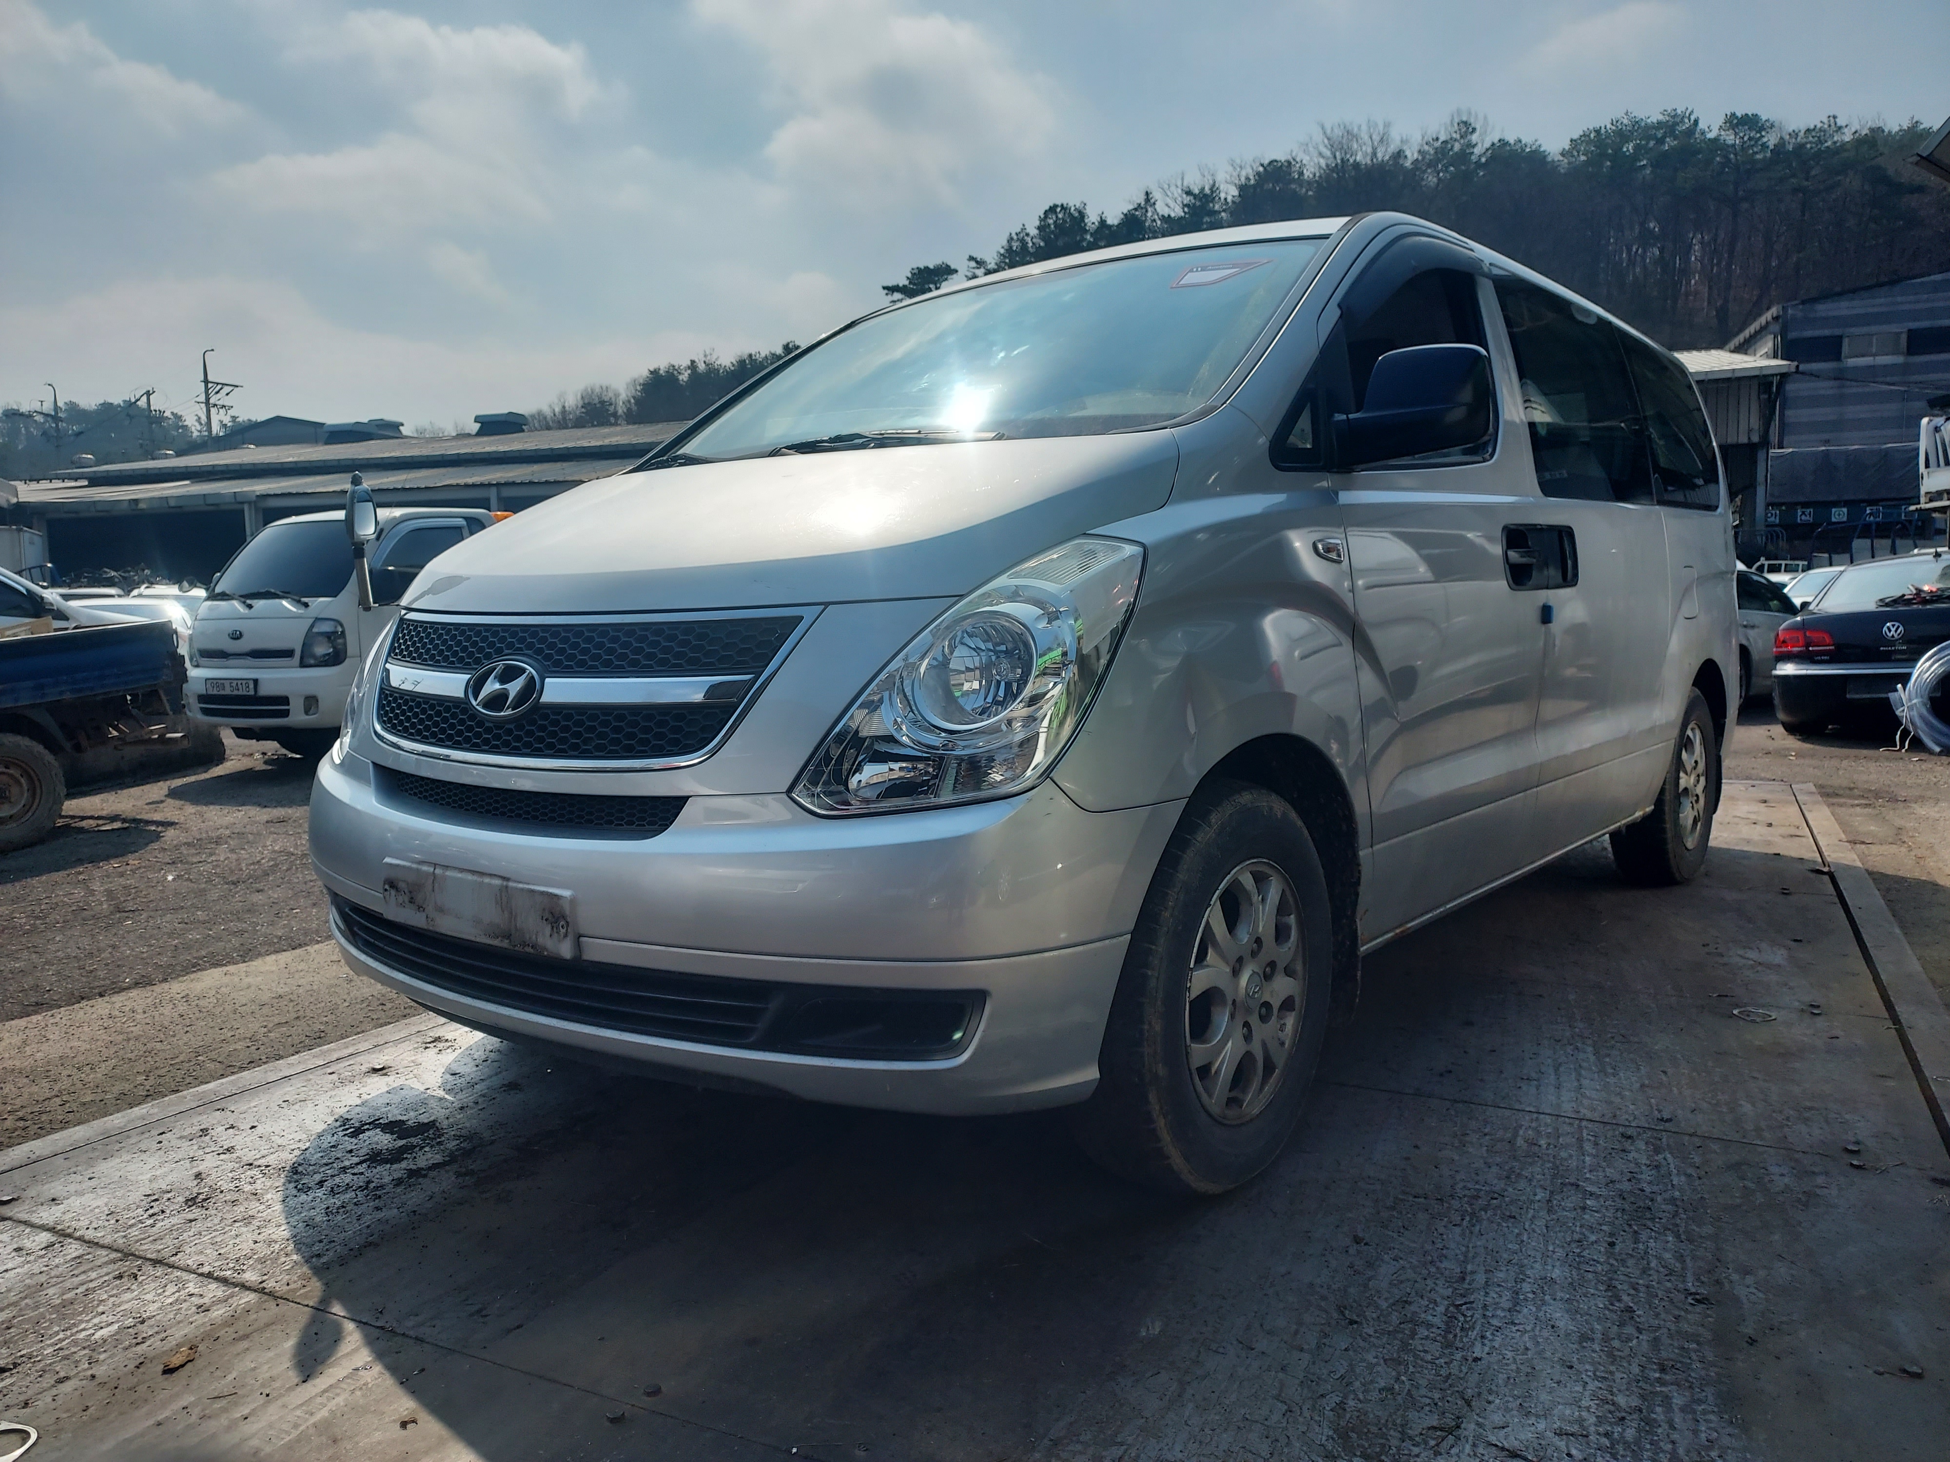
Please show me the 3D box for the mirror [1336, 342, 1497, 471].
[{"bbox_3d":[0.776,-0.567,2.373,0.245,0.205,0.160,3,6,40],"label":"mirror"}]

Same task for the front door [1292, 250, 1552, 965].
[{"bbox_3d":[0.942,-0.368,2.942,0.260,1.530,1.330,3,6,40],"label":"front door"}]

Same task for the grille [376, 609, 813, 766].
[{"bbox_3d":[-0.732,-0.080,2.270,1.200,0.255,0.190,3,6,40],"label":"grille"}]

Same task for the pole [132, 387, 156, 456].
[{"bbox_3d":[-41.447,-11.002,68.534,1.200,12.600,0.500,-1,5,0],"label":"pole"}]

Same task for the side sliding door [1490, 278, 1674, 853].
[{"bbox_3d":[1.738,-0.468,3.887,0.250,1.540,1.270,3,6,40],"label":"side sliding door"}]

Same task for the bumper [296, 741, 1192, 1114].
[{"bbox_3d":[-0.600,0.296,2.452,1.870,0.510,0.700,3,6,40],"label":"bumper"}]

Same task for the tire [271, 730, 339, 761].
[{"bbox_3d":[-5.367,-0.088,10.773,0.200,0.650,0.650,1,5,23],"label":"tire"}]

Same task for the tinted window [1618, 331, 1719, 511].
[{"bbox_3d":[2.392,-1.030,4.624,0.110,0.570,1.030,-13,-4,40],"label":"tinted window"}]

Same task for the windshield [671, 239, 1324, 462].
[{"bbox_3d":[-0.013,-0.848,3.082,1.520,0.140,0.990,3,38,40],"label":"windshield"}]

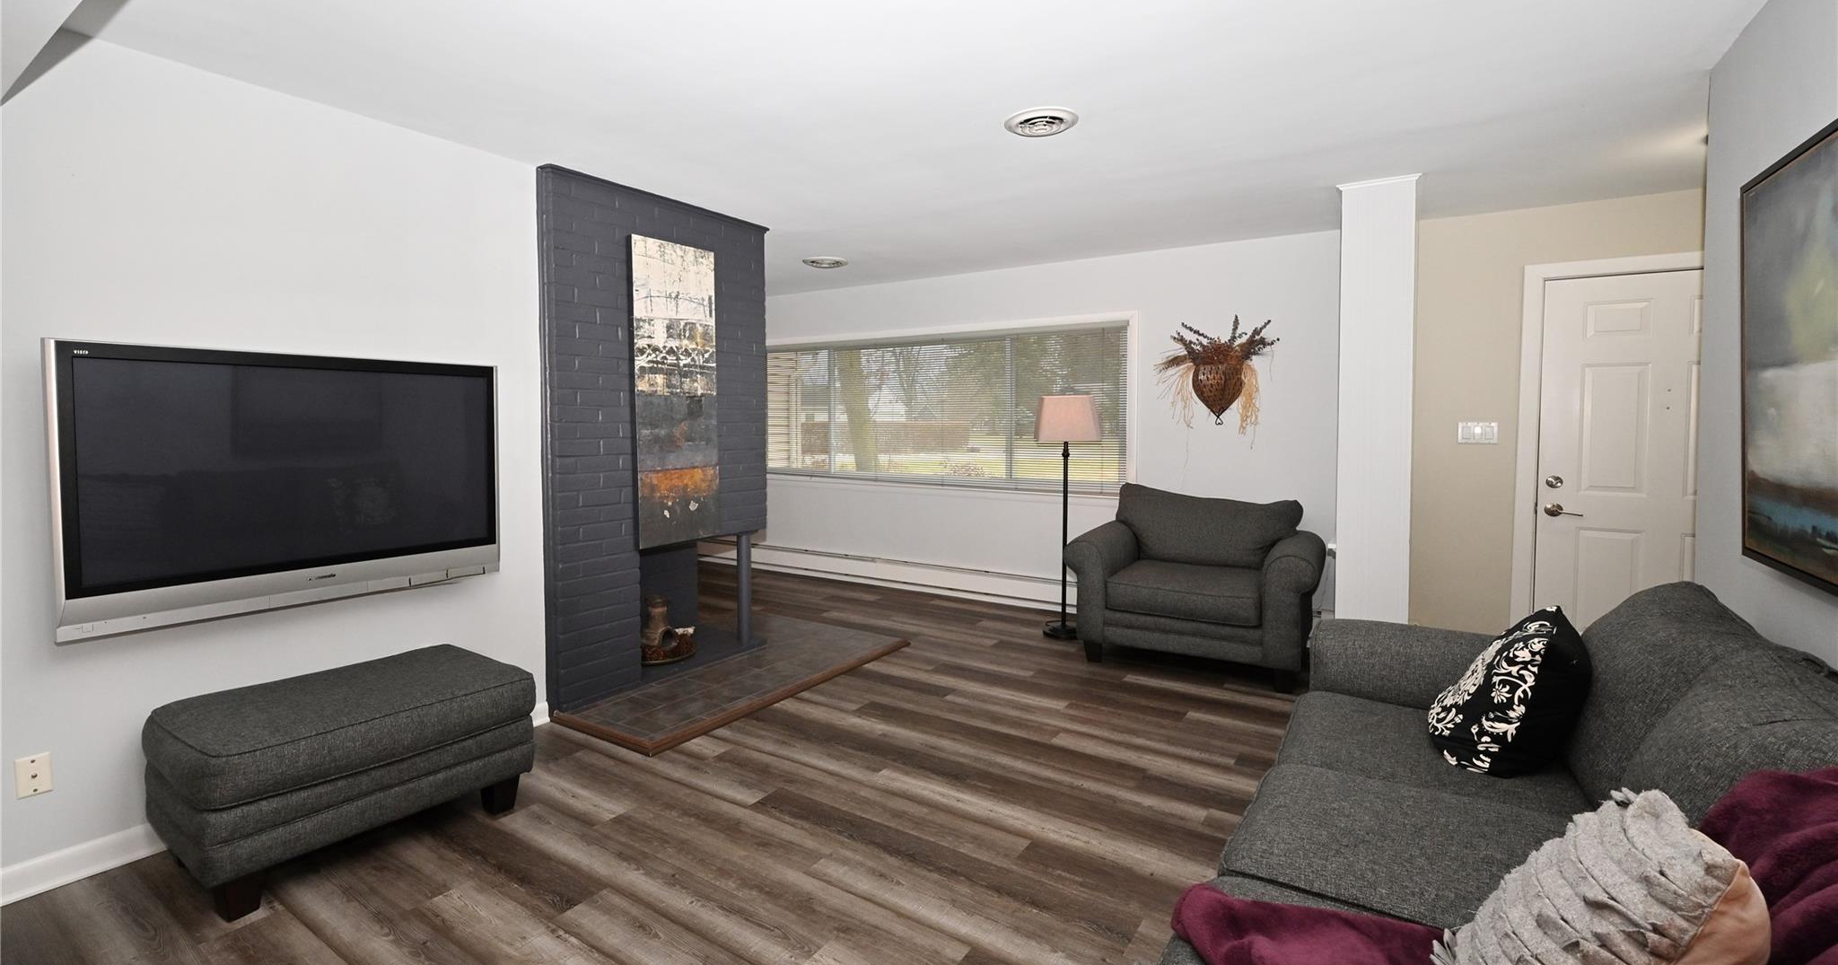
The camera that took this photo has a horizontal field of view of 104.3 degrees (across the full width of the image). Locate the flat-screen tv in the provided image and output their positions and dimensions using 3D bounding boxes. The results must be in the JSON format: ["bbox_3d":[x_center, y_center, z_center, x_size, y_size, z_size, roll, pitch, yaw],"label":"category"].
[{"bbox_3d":[-2.072,-0.015,2.459,0.100,0.825,1.170,1,4,34],"label":"flat-screen tv"}]

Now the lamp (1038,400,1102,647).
[{"bbox_3d":[0.941,0.212,4.546,0.390,1.530,0.390,0,3,16],"label":"lamp"}]

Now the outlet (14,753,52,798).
[{"bbox_3d":[-2.492,0.824,2.013,0.012,0.113,0.068,1,4,34],"label":"outlet"}]

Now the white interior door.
[{"bbox_3d":[3.616,-0.013,3.482,0.914,2.030,0.050,1,4,34],"label":"white interior door"}]

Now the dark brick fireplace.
[{"bbox_3d":[-1.553,-0.192,3.927,0.660,2.470,1.340,1,4,34],"label":"dark brick fireplace"}]

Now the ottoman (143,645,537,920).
[{"bbox_3d":[-1.817,0.900,2.300,0.640,0.485,0.840,2,4,37],"label":"ottoman"}]

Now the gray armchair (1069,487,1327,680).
[{"bbox_3d":[1.602,0.522,4.062,1.240,0.950,0.930,1,4,34],"label":"gray armchair"}]

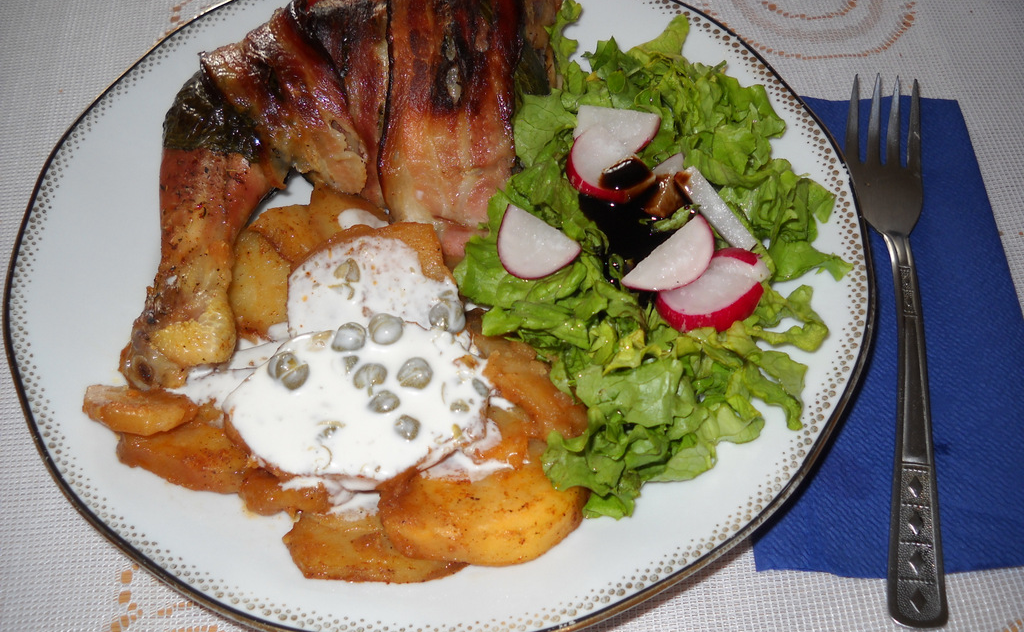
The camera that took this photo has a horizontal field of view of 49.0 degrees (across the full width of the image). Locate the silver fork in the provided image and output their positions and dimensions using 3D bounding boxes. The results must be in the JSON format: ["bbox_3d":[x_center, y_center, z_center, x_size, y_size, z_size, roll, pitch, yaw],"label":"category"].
[{"bbox_3d":[0.116,-0.001,0.336,0.023,0.019,0.185,5,57,3],"label":"silver fork"}]

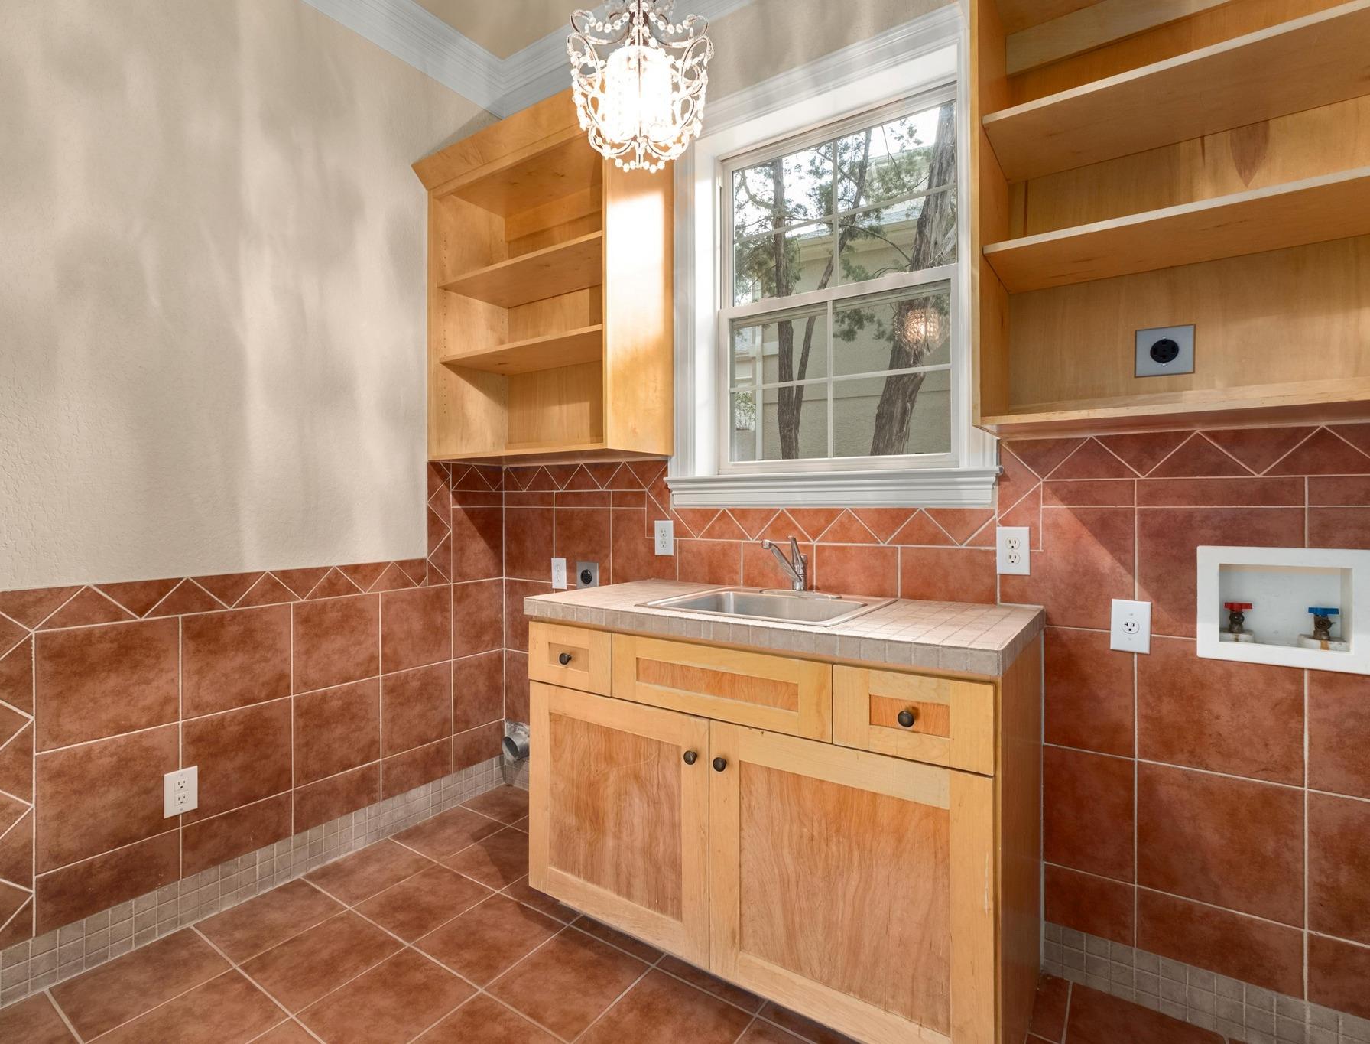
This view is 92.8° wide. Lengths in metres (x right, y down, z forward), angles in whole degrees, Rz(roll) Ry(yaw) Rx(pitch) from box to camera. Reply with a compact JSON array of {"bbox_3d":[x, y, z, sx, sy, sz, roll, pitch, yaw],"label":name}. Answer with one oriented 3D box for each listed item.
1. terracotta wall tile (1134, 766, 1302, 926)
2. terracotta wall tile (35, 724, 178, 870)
[{"bbox_3d":[1.220,0.731,1.499,0.299,0.304,0.010,0,1,34],"label":"terracotta wall tile"},{"bbox_3d":[-1.522,0.721,1.734,0.010,0.301,0.297,1,1,34],"label":"terracotta wall tile"}]

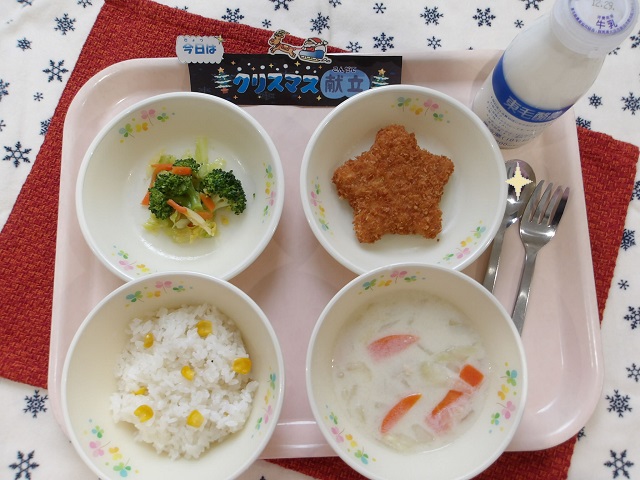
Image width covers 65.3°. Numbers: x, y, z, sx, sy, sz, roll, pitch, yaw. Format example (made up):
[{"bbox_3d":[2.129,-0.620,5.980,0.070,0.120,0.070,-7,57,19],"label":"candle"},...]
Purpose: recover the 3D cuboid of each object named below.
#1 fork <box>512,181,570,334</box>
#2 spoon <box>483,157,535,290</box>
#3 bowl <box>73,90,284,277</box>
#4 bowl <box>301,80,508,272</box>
[{"bbox_3d":[0.150,0.038,0.363,0.026,0.020,0.170,18,81,3],"label":"fork"},{"bbox_3d":[0.126,0.019,0.365,0.036,0.021,0.170,15,81,2],"label":"spoon"},{"bbox_3d":[-0.095,-0.031,0.362,0.142,0.044,0.142,0,80,0],"label":"bowl"},{"bbox_3d":[0.057,-0.036,0.362,0.142,0.044,0.142,0,80,0],"label":"bowl"}]

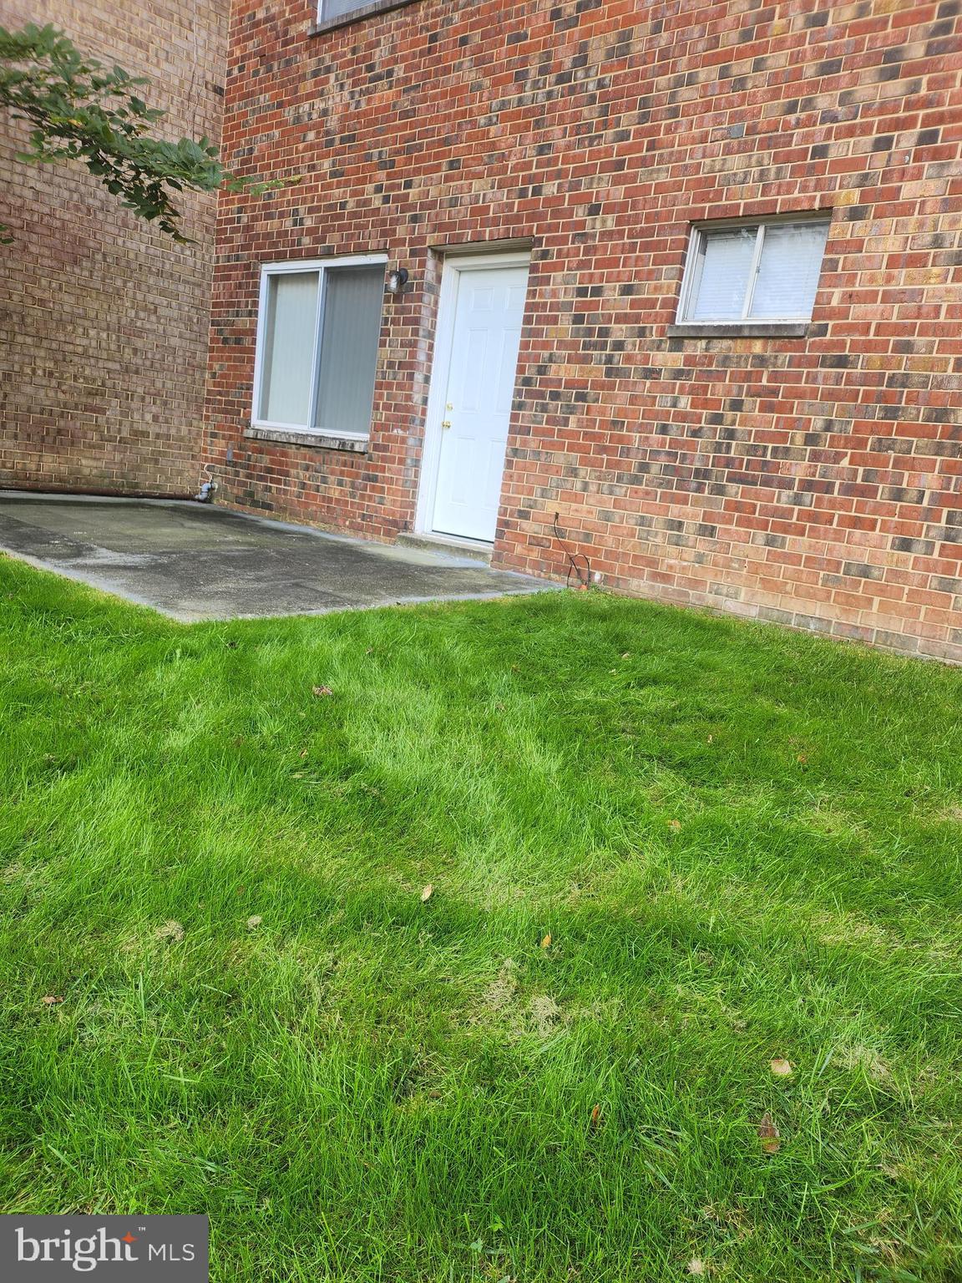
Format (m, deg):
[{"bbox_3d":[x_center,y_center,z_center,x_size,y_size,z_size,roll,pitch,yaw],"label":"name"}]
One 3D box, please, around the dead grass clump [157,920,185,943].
[{"bbox_3d":[-0.732,0.683,2.098,0.066,0.032,0.060,4,12,-18],"label":"dead grass clump"}]

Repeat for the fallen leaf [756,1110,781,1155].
[{"bbox_3d":[0.520,0.886,1.607,0.047,0.030,0.085,12,13,23],"label":"fallen leaf"}]

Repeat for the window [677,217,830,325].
[{"bbox_3d":[1.545,-2.133,5.123,0.860,0.575,0.090,17,15,40],"label":"window"}]

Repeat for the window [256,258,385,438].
[{"bbox_3d":[-1.462,-2.578,7.805,1.700,1.450,0.100,17,15,40],"label":"window"}]

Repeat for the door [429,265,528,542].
[{"bbox_3d":[0.052,-1.768,6.732,0.905,1.995,0.055,17,15,40],"label":"door"}]

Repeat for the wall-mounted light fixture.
[{"bbox_3d":[-0.657,-2.783,6.871,0.120,0.205,0.150,17,15,40],"label":"wall-mounted light fixture"}]

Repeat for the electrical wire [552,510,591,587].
[{"bbox_3d":[0.609,-0.604,5.980,0.330,0.470,0.090,17,15,40],"label":"electrical wire"}]

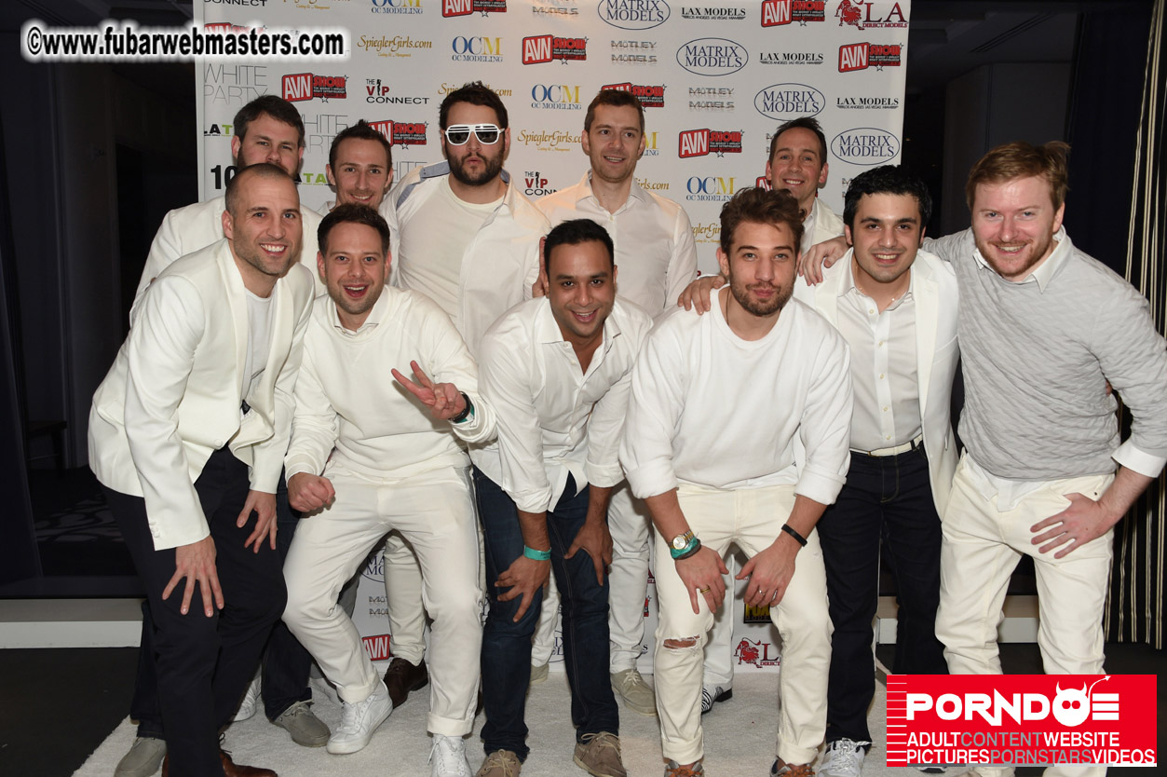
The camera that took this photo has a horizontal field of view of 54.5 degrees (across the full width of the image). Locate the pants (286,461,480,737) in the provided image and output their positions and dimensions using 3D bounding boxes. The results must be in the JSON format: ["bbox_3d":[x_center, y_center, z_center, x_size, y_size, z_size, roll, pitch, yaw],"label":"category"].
[{"bbox_3d":[-0.520,0.510,2.920,0.450,0.800,0.440,2,8,7],"label":"pants"}]

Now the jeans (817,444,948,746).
[{"bbox_3d":[0.752,0.540,2.860,0.350,0.830,0.310,3,8,11],"label":"jeans"}]

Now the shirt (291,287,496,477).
[{"bbox_3d":[-0.475,-0.018,2.847,0.520,0.490,0.380,2,8,3],"label":"shirt"}]

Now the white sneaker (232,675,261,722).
[{"bbox_3d":[-1.008,0.879,3.374,0.105,0.115,0.295,1,8,0],"label":"white sneaker"}]

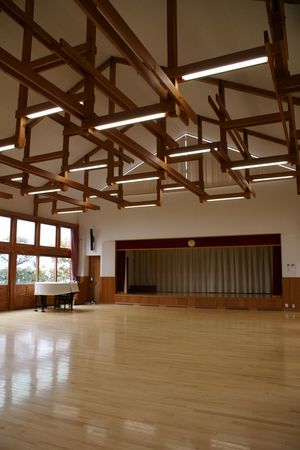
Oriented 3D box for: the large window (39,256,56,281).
[{"bbox_3d":[-4.206,1.823,13.868,0.090,1.030,1.050,-3,-8,23],"label":"large window"}]

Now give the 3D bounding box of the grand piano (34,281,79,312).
[{"bbox_3d":[-3.493,2.622,12.398,1.620,1.020,1.480,5,-9,-34],"label":"grand piano"}]

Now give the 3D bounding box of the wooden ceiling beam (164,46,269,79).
[{"bbox_3d":[0.929,-2.172,4.595,1.520,0.155,0.130,-3,-8,23],"label":"wooden ceiling beam"}]

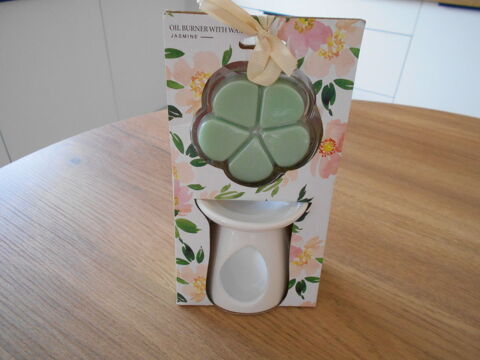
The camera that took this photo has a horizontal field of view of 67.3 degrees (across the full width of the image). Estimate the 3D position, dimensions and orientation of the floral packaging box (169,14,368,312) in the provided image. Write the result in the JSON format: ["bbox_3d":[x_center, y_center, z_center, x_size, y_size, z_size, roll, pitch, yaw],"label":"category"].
[{"bbox_3d":[0.010,-0.001,0.260,0.115,0.215,0.064,1,33,-3],"label":"floral packaging box"}]

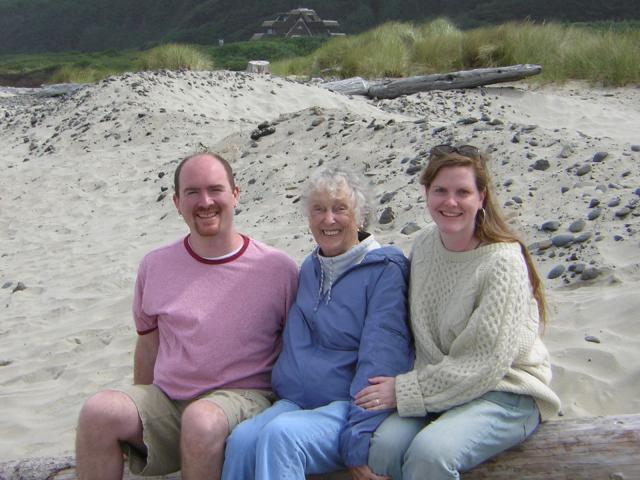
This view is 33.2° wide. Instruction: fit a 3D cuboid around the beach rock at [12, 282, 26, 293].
[{"bbox_3d":[-1.681,0.266,6.000,0.075,0.045,0.065,0,10,0],"label":"beach rock"}]

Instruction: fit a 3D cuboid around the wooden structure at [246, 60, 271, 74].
[{"bbox_3d":[-1.204,-3.372,21.000,0.450,0.280,0.450,0,10,0],"label":"wooden structure"}]

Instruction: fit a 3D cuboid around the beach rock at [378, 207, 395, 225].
[{"bbox_3d":[0.471,-0.174,7.600,0.110,0.115,0.100,0,10,0],"label":"beach rock"}]

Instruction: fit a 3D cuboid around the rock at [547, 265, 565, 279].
[{"bbox_3d":[1.384,0.185,6.300,0.100,0.070,0.085,0,10,0],"label":"rock"}]

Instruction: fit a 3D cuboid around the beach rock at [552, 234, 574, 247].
[{"bbox_3d":[1.567,0.003,6.900,0.135,0.065,0.100,0,10,0],"label":"beach rock"}]

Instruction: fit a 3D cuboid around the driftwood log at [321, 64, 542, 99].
[{"bbox_3d":[1.838,-2.652,18.000,3.950,0.420,0.500,-7,12,-21],"label":"driftwood log"}]

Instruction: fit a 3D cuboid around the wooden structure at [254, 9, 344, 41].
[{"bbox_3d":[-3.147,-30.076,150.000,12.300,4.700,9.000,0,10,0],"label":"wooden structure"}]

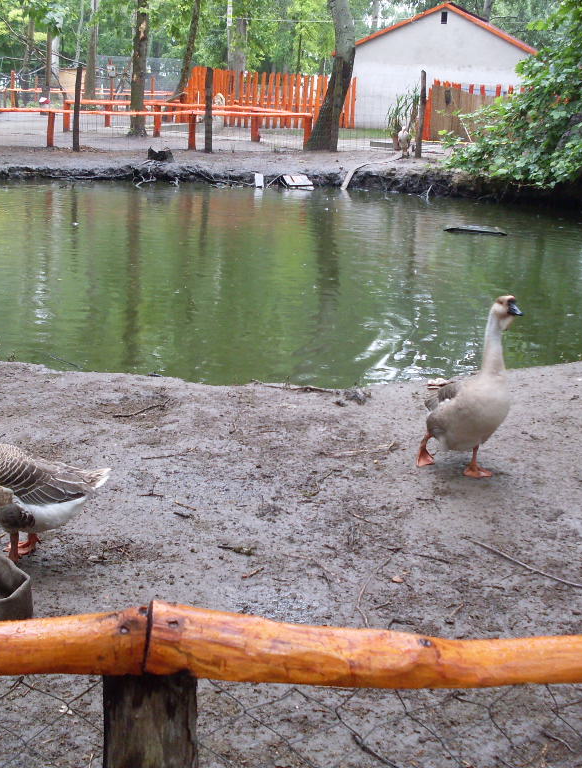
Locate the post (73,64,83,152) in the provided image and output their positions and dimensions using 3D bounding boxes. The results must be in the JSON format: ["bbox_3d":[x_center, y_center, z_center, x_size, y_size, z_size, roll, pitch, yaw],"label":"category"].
[{"bbox_3d":[-4.236,-5.496,22.457,0.131,1.677,0.131,5,15,-1],"label":"post"}]

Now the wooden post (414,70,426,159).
[{"bbox_3d":[3.003,-6.142,25.610,0.161,1.930,0.161,3,15,0],"label":"wooden post"}]

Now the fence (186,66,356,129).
[{"bbox_3d":[-0.548,-9.059,35.784,5.478,1.654,0.120,-1,16,-13],"label":"fence"}]

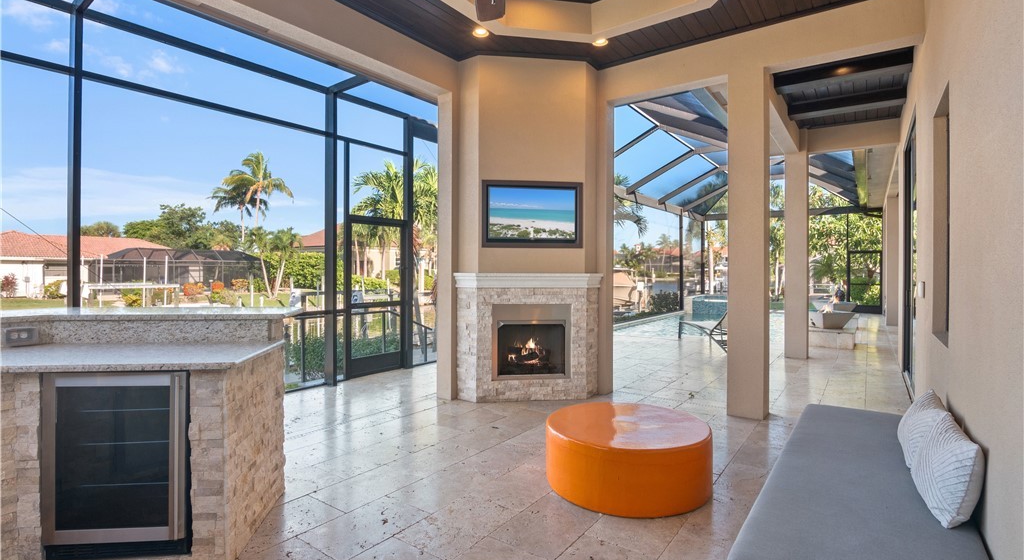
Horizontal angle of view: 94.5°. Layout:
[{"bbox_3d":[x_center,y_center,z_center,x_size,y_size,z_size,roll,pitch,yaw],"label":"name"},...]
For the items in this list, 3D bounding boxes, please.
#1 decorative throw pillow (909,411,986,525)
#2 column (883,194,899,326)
[{"bbox_3d":[2.005,0.854,2.214,0.150,0.380,0.540,14,7,29],"label":"decorative throw pillow"},{"bbox_3d":[10.707,-0.524,13.203,0.400,3.580,0.400,0,0,37],"label":"column"}]

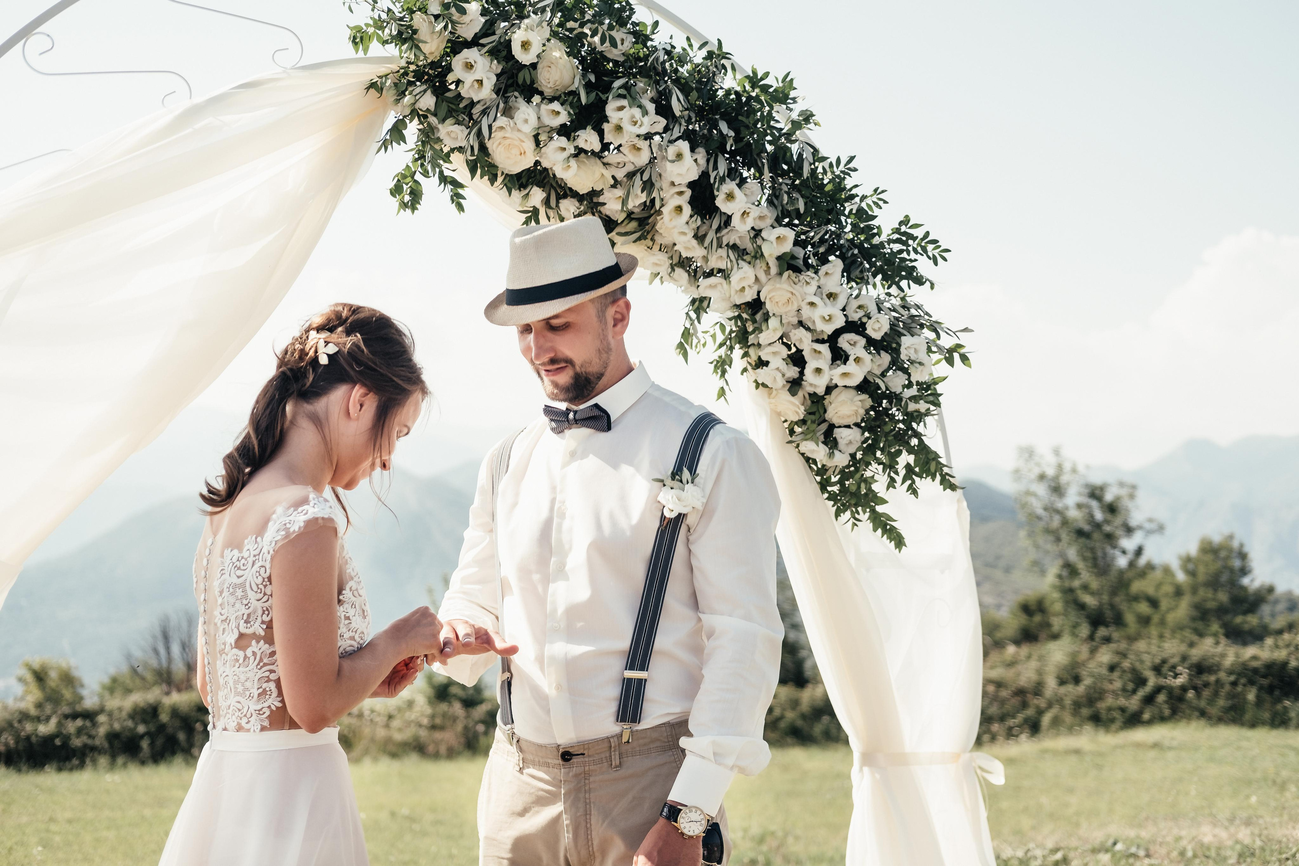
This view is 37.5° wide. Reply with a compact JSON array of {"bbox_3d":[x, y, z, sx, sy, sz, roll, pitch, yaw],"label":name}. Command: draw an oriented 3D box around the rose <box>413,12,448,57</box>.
[{"bbox_3d":[-0.401,-0.728,3.500,0.063,0.081,0.066,0,-2,0],"label":"rose"}]

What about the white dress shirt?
[{"bbox_3d":[-0.059,0.228,2.820,0.520,0.670,0.370,-1,-3,28],"label":"white dress shirt"}]

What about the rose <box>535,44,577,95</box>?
[{"bbox_3d":[-0.169,-0.662,3.480,0.075,0.093,0.070,-1,-2,14],"label":"rose"}]

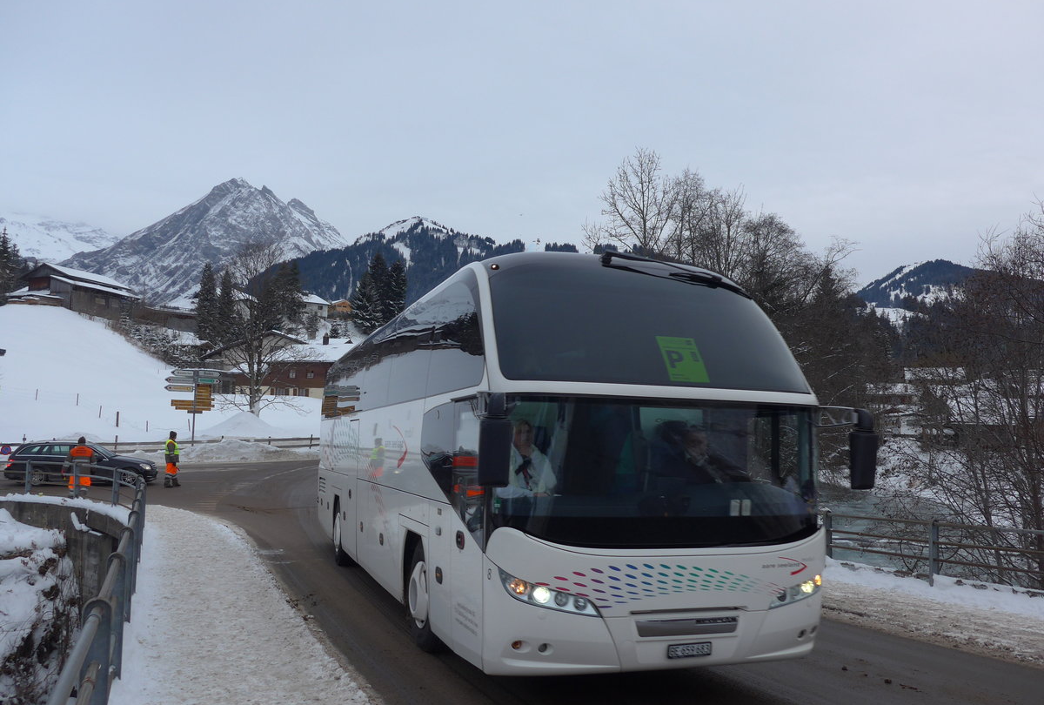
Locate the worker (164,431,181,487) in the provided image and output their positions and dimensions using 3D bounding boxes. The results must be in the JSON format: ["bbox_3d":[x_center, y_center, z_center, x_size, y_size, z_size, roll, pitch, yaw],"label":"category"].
[{"bbox_3d":[-10.863,3.323,27.200,0.480,1.760,0.550,2,-6,-20],"label":"worker"}]

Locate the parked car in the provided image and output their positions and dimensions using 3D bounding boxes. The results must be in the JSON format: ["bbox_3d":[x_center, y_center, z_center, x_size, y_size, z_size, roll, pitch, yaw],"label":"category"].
[{"bbox_3d":[-14.420,3.640,29.100,4.600,1.480,1.800,1,-6,-9],"label":"parked car"}]

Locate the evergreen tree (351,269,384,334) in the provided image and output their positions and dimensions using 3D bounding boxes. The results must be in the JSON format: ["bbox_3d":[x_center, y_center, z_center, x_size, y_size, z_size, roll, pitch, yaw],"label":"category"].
[{"bbox_3d":[-27.522,-8.866,155.000,6.000,12.000,6.000,0,-6,0],"label":"evergreen tree"}]

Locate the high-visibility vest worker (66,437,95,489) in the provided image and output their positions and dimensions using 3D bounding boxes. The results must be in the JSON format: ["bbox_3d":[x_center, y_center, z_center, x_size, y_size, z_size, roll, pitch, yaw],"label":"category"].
[{"bbox_3d":[-12.797,3.335,25.300,0.800,1.780,0.480,3,-7,-25],"label":"high-visibility vest worker"}]

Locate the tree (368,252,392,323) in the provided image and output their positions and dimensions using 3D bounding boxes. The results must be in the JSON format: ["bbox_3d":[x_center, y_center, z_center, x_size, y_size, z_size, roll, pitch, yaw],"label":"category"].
[{"bbox_3d":[-26.835,-11.571,165.000,5.000,15.000,5.000,0,-6,0],"label":"tree"}]

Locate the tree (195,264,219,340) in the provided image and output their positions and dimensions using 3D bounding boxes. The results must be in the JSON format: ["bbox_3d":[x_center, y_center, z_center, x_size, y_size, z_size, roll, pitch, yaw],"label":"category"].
[{"bbox_3d":[-44.949,-7.150,125.000,3.600,11.600,3.600,0,-6,0],"label":"tree"}]

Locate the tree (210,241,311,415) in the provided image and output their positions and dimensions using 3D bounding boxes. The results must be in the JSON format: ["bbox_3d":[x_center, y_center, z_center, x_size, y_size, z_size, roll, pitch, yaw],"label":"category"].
[{"bbox_3d":[-15.595,-1.422,52.000,6.000,10.500,6.000,0,-6,0],"label":"tree"}]

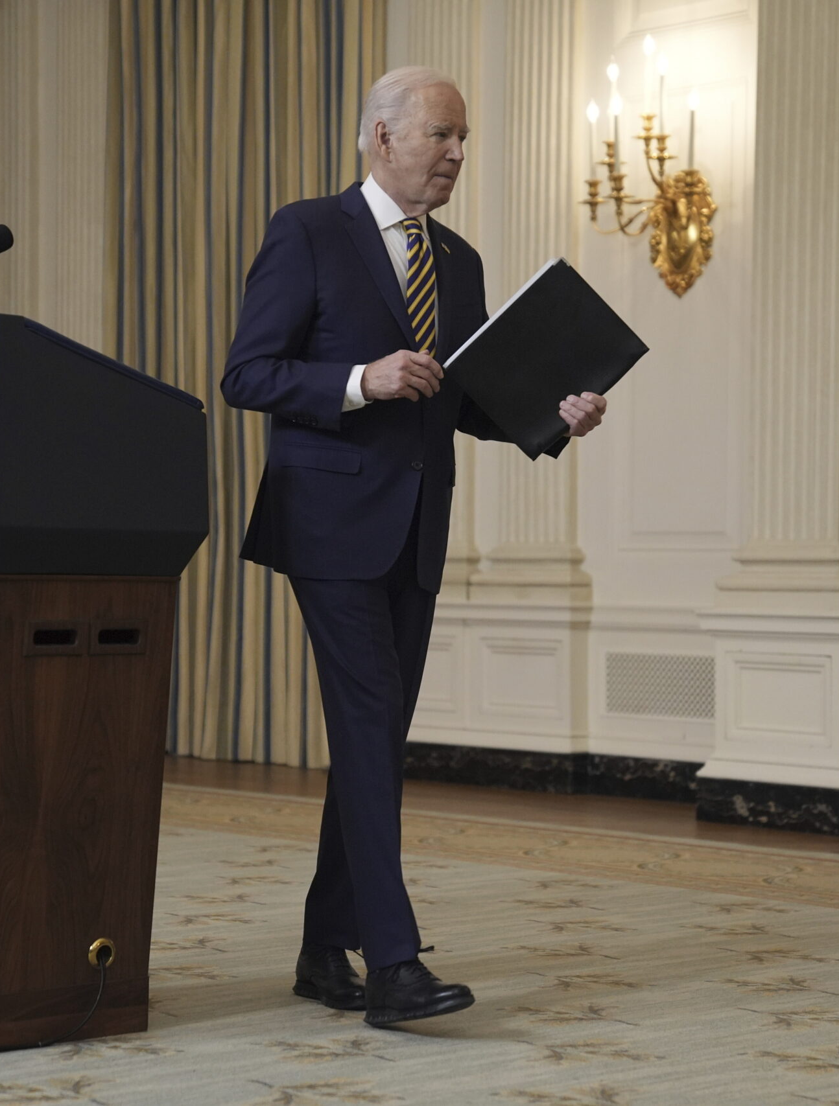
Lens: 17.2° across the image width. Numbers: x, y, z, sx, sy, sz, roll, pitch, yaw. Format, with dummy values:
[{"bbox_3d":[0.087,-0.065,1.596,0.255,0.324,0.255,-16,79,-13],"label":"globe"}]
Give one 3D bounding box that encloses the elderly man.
[{"bbox_3d":[-0.032,-0.013,5.209,0.570,1.800,0.640,2,-1,-43],"label":"elderly man"}]

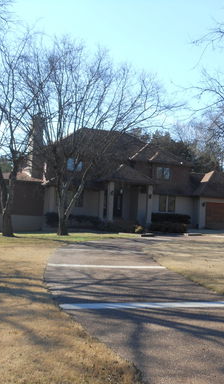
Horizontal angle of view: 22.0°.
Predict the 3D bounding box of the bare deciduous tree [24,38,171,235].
[{"bbox_3d":[-0.950,-3.637,37.800,9.000,12.500,8.600,2,-3,0],"label":"bare deciduous tree"}]

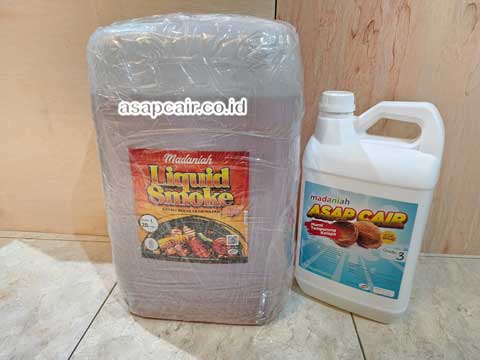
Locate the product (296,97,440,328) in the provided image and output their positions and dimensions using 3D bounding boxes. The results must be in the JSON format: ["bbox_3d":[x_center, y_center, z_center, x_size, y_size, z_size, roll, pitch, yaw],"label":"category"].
[{"bbox_3d":[0.196,0.036,0.497,0.172,0.326,0.130,12,26,29],"label":"product"}]

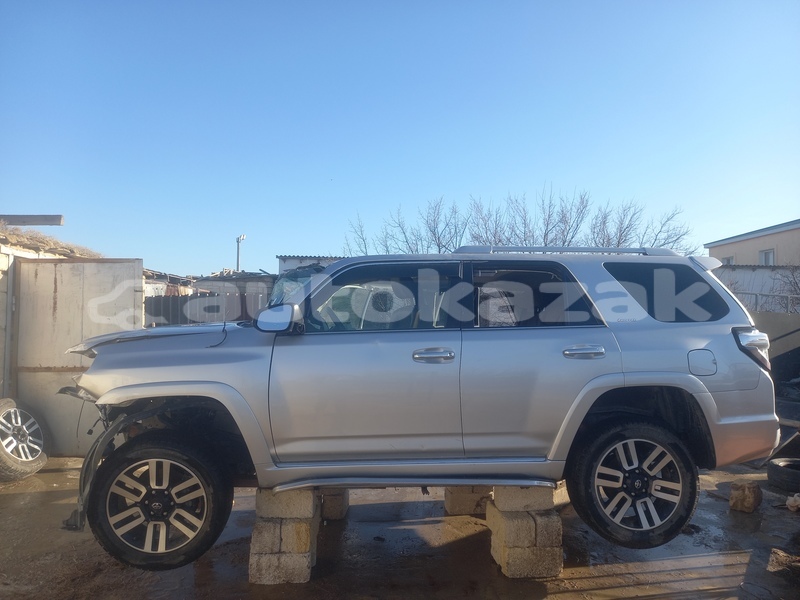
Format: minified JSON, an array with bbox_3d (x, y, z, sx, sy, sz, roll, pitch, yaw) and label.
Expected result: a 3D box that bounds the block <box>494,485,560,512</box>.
[{"bbox_3d":[0.812,1.284,3.865,0.385,0.187,0.190,0,1,1],"label":"block"}]

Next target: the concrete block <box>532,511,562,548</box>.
[{"bbox_3d":[0.941,1.472,3.860,0.178,0.187,0.370,0,1,-2],"label":"concrete block"}]

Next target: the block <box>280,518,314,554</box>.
[{"bbox_3d":[-0.639,1.477,3.773,0.189,0.198,0.379,0,-2,1],"label":"block"}]

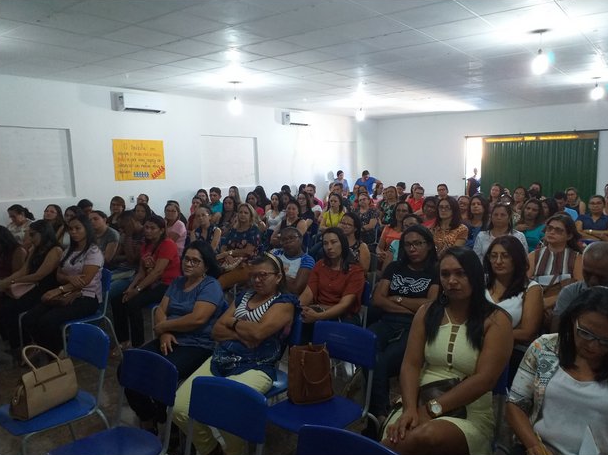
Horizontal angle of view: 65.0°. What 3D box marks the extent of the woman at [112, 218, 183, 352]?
[{"bbox_3d":[-1.492,0.540,4.575,0.500,1.250,0.780,3,9,29],"label":"woman"}]

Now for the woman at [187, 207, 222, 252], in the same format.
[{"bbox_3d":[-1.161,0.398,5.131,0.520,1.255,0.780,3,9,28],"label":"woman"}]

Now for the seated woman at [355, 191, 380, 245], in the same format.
[{"bbox_3d":[0.776,0.163,6.795,0.500,1.260,0.780,4,10,36],"label":"seated woman"}]

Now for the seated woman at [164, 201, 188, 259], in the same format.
[{"bbox_3d":[-1.634,0.339,5.555,0.480,1.220,0.770,4,9,36],"label":"seated woman"}]

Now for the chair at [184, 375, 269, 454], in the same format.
[{"bbox_3d":[-0.434,1.024,1.762,0.440,0.820,0.530,4,9,36],"label":"chair"}]

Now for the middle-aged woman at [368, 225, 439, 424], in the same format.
[{"bbox_3d":[0.653,0.640,3.121,0.520,1.276,0.780,4,9,30],"label":"middle-aged woman"}]

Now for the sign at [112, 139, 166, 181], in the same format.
[{"bbox_3d":[-2.754,-1.136,8.072,0.020,0.670,0.970,6,10,38],"label":"sign"}]

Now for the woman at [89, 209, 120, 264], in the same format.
[{"bbox_3d":[-2.361,0.478,5.231,0.500,1.240,0.780,4,10,36],"label":"woman"}]

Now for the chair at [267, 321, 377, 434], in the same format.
[{"bbox_3d":[0.095,0.996,2.547,0.450,0.820,0.540,4,10,36],"label":"chair"}]

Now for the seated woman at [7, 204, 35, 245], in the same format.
[{"bbox_3d":[-3.309,0.419,5.426,0.500,1.220,0.780,6,10,38],"label":"seated woman"}]

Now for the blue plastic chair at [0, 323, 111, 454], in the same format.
[{"bbox_3d":[-1.334,0.997,2.543,0.430,0.830,0.530,5,10,37],"label":"blue plastic chair"}]

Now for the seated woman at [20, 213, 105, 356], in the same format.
[{"bbox_3d":[-2.025,0.569,4.025,0.480,1.280,0.780,7,11,42],"label":"seated woman"}]

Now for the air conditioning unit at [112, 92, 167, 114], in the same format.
[{"bbox_3d":[-2.649,-2.012,7.722,0.230,0.280,0.830,4,10,36],"label":"air conditioning unit"}]

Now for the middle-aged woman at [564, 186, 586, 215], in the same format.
[{"bbox_3d":[3.865,0.047,6.980,0.480,1.220,0.760,4,9,36],"label":"middle-aged woman"}]

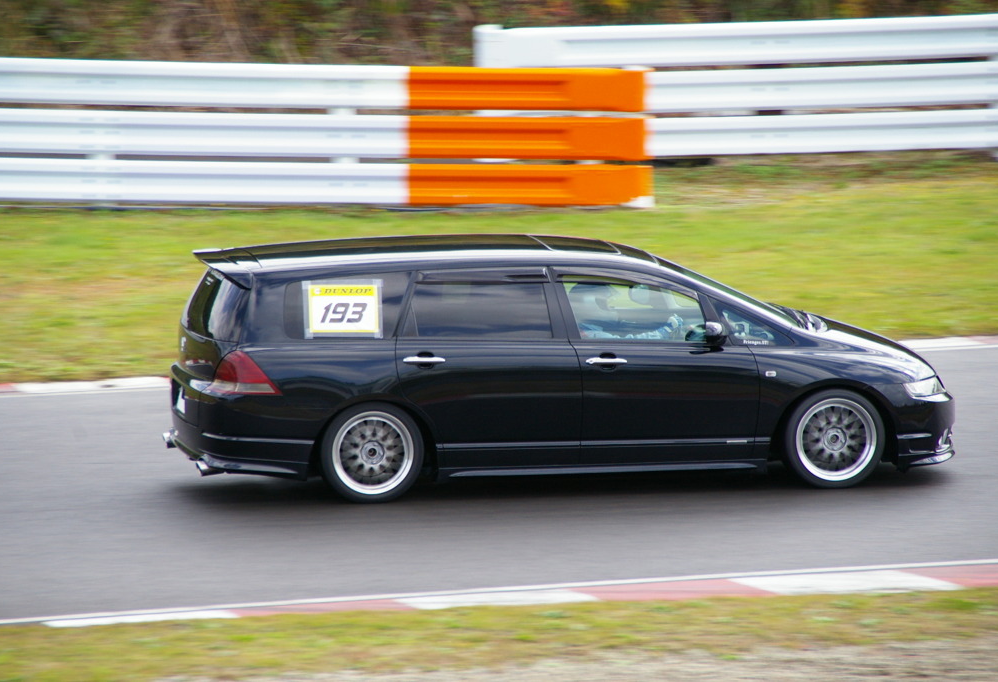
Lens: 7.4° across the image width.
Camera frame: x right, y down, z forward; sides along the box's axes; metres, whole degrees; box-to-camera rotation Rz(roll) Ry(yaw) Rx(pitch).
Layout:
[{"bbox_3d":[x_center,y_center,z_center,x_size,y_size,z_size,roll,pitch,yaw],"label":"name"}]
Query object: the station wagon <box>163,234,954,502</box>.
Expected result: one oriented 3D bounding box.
[{"bbox_3d":[0.428,0.100,46.538,4.810,1.490,1.830,-2,6,-12],"label":"station wagon"}]

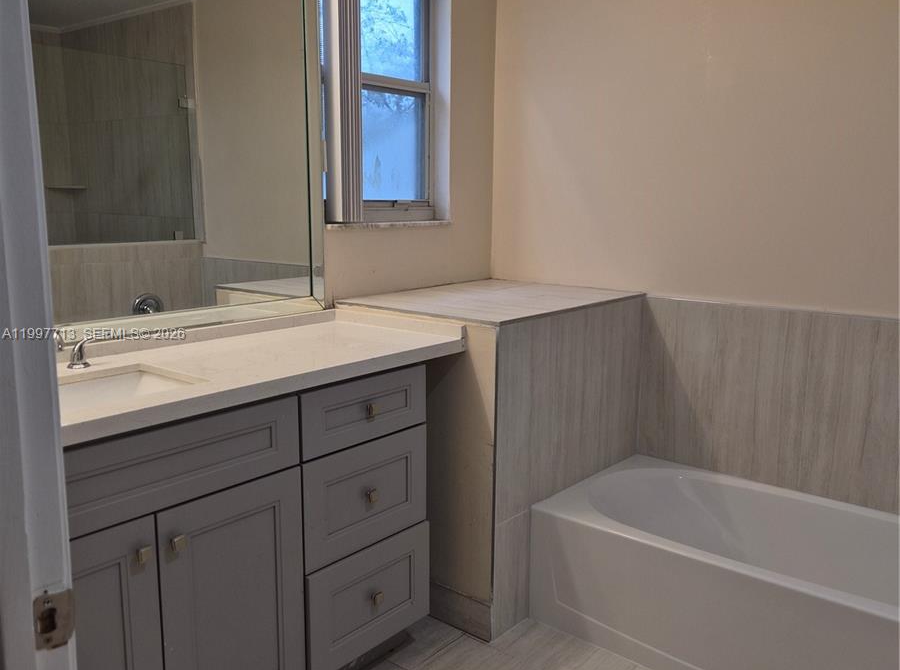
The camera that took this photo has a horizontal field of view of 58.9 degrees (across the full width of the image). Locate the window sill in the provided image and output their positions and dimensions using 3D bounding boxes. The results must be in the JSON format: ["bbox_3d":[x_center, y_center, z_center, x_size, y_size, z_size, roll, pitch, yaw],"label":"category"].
[{"bbox_3d":[-0.236,-0.412,2.994,0.107,0.022,0.671,9,13,39],"label":"window sill"}]

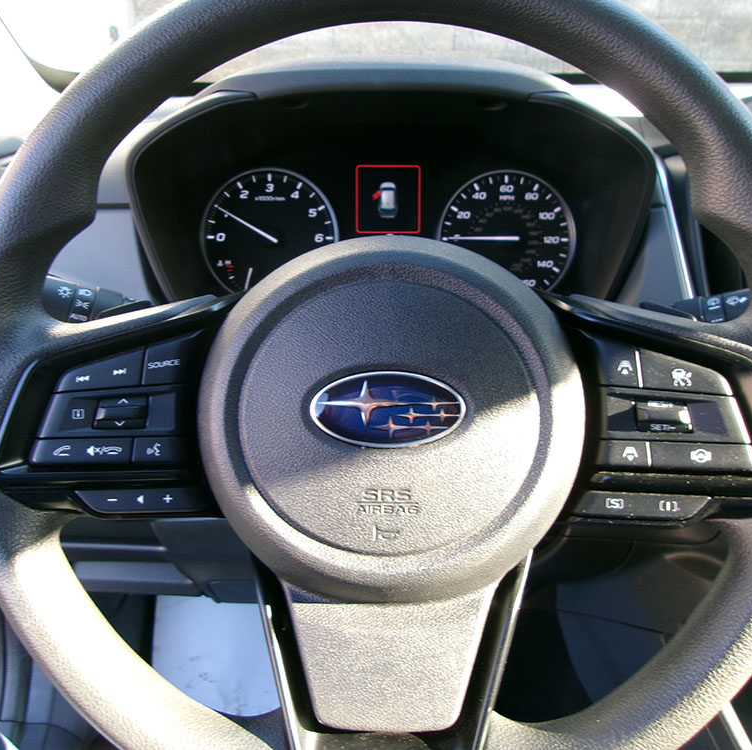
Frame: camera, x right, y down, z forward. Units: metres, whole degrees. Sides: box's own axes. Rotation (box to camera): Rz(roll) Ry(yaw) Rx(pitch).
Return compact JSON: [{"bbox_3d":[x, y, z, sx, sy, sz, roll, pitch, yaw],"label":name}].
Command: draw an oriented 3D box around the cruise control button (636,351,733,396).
[{"bbox_3d":[0.131,-0.001,0.331,0.037,0.017,0.007,2,-4,2],"label":"cruise control button"}]

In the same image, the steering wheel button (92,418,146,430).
[{"bbox_3d":[-0.110,0.021,0.335,0.022,0.005,0.006,-1,-4,1],"label":"steering wheel button"}]

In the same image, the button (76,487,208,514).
[{"bbox_3d":[-0.100,0.054,0.334,0.055,0.012,0.008,0,0,-1],"label":"button"}]

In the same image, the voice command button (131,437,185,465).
[{"bbox_3d":[-0.093,0.033,0.337,0.021,0.012,0.007,0,-4,1],"label":"voice command button"}]

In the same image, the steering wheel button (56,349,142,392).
[{"bbox_3d":[-0.118,-0.001,0.337,0.036,0.017,0.007,-1,-4,1],"label":"steering wheel button"}]

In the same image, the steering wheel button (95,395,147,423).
[{"bbox_3d":[-0.106,0.015,0.326,0.023,0.012,0.008,-2,0,-1],"label":"steering wheel button"}]

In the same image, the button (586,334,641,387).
[{"bbox_3d":[0.102,-0.006,0.336,0.021,0.021,0.008,2,-4,2],"label":"button"}]

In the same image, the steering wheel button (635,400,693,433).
[{"bbox_3d":[0.120,0.017,0.326,0.024,0.013,0.008,2,0,-1],"label":"steering wheel button"}]

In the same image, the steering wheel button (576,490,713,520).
[{"bbox_3d":[0.114,0.056,0.334,0.058,0.013,0.008,2,0,-1],"label":"steering wheel button"}]

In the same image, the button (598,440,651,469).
[{"bbox_3d":[0.105,0.033,0.332,0.020,0.012,0.007,1,-4,2],"label":"button"}]

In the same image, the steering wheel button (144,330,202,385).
[{"bbox_3d":[-0.086,-0.007,0.329,0.025,0.021,0.008,-3,0,-1],"label":"steering wheel button"}]

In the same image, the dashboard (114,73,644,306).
[{"bbox_3d":[0.012,-0.126,0.560,0.372,0.172,0.100,1,3,-1],"label":"dashboard"}]

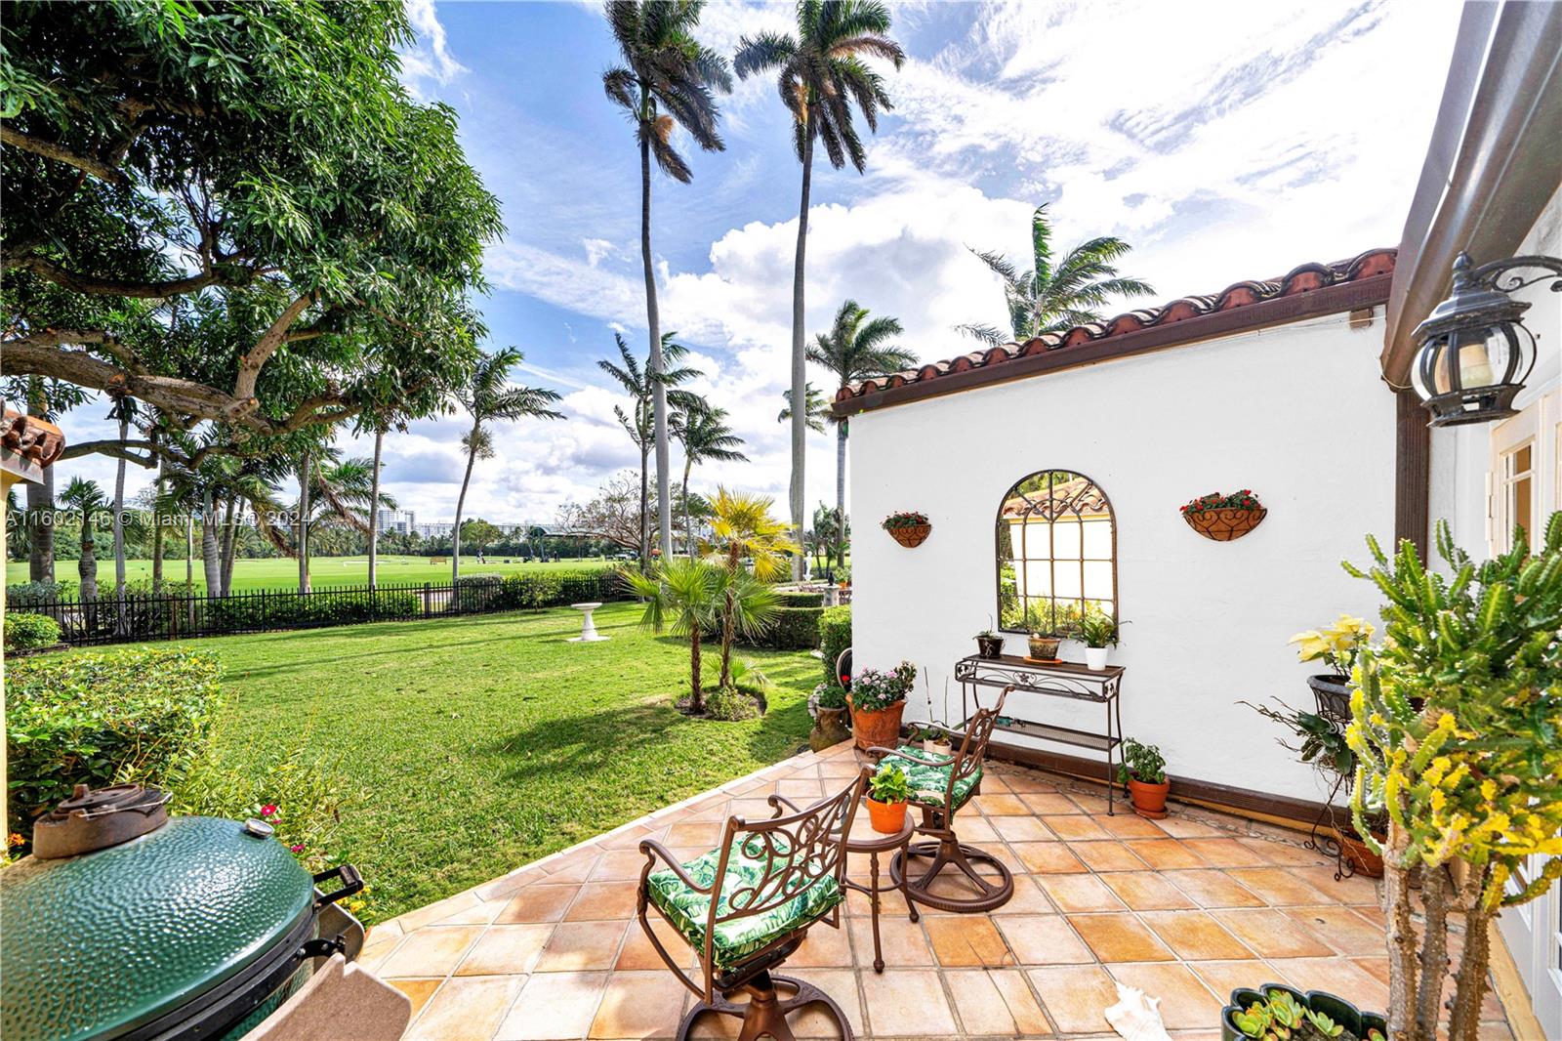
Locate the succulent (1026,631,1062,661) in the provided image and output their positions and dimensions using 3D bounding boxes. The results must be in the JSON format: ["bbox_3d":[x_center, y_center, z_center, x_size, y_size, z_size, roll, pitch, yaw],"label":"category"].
[{"bbox_3d":[1.900,0.916,3.769,0.240,0.200,0.230,-4,-4,42],"label":"succulent"}]

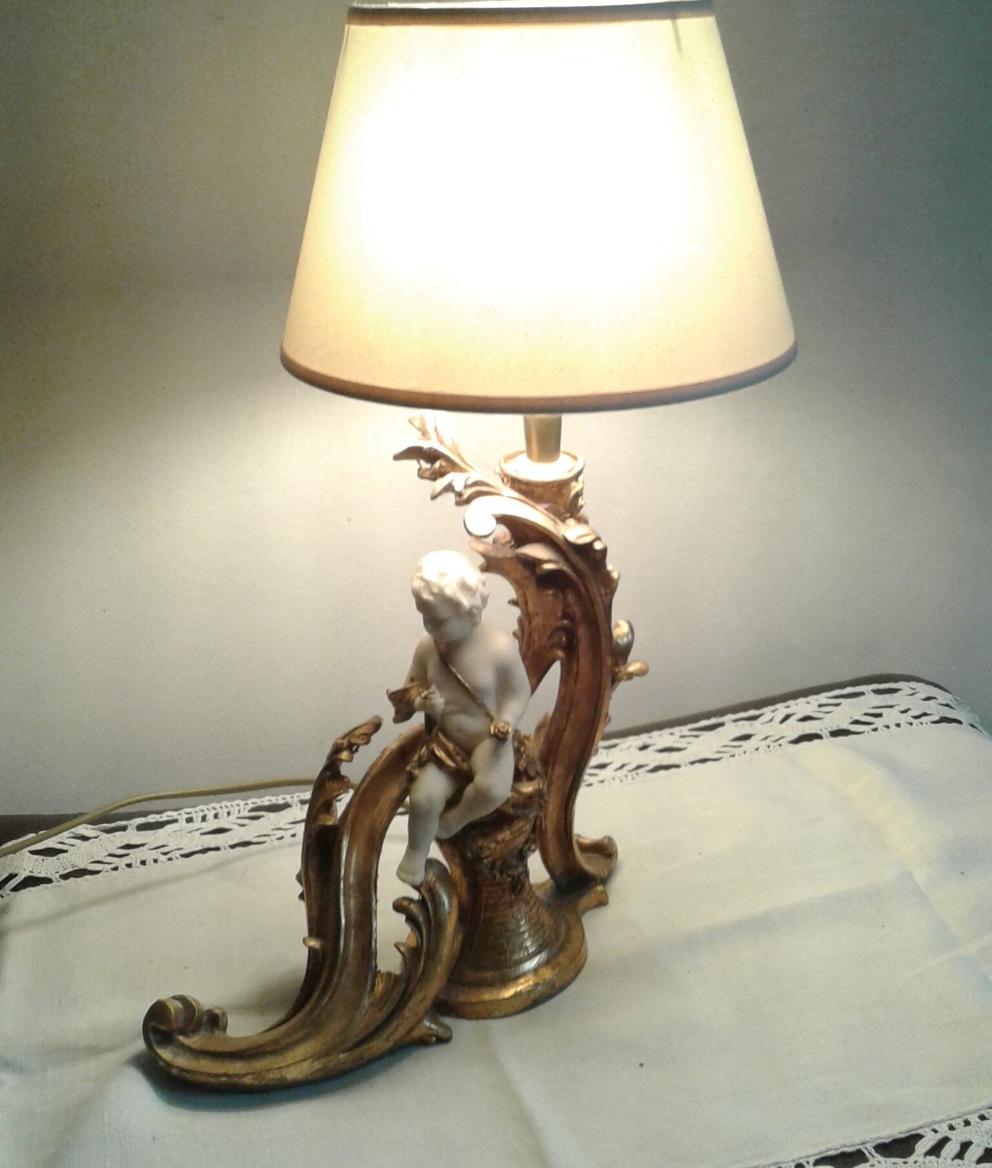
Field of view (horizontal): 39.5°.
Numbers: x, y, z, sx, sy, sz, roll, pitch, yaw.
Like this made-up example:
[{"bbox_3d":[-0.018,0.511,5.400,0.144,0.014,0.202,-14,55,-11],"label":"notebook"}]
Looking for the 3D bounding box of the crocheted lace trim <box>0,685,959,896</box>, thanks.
[{"bbox_3d":[0.014,0.138,1.010,0.738,0.019,0.060,-8,25,-15],"label":"crocheted lace trim"}]

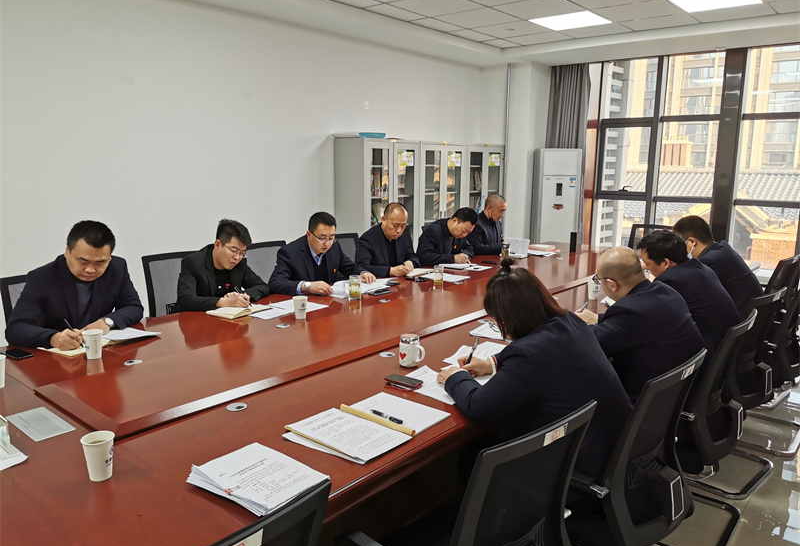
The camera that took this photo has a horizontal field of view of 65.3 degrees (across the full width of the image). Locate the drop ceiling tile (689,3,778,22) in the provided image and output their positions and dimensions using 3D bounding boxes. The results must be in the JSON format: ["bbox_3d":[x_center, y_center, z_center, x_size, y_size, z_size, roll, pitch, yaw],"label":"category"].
[{"bbox_3d":[2.803,-2.192,5.255,0.600,0.018,0.467,9,13,39],"label":"drop ceiling tile"}]

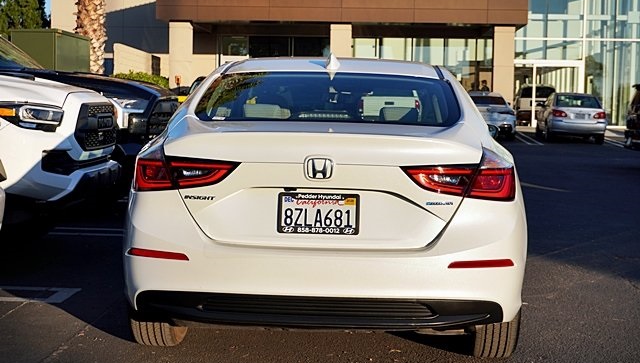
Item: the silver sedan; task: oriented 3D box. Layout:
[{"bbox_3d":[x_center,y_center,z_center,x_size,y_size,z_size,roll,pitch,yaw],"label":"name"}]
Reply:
[{"bbox_3d":[7.669,-1.909,31.040,1.700,1.470,4.530,2,5,6],"label":"silver sedan"}]

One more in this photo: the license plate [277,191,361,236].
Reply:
[{"bbox_3d":[-0.005,0.122,3.823,0.311,0.160,0.020,1,5,3],"label":"license plate"}]

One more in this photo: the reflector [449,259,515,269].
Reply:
[{"bbox_3d":[0.622,0.314,3.888,0.290,0.034,0.045,-1,5,-22],"label":"reflector"}]

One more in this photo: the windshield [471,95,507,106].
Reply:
[{"bbox_3d":[5.066,-2.420,30.797,1.300,0.330,0.650,2,5,7],"label":"windshield"}]

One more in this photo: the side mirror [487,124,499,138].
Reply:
[{"bbox_3d":[1.075,-0.303,6.628,0.210,0.150,0.150,1,5,3],"label":"side mirror"}]

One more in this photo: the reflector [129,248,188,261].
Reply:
[{"bbox_3d":[-0.632,0.284,3.947,0.290,0.034,0.045,4,5,28],"label":"reflector"}]

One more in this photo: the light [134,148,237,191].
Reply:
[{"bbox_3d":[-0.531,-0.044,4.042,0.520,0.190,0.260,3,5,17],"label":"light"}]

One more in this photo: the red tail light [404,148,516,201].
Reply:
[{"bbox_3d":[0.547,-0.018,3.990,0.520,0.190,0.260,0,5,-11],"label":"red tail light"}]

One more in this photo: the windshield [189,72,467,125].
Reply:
[{"bbox_3d":[0.052,-0.404,4.763,1.200,0.280,0.820,1,5,3],"label":"windshield"}]

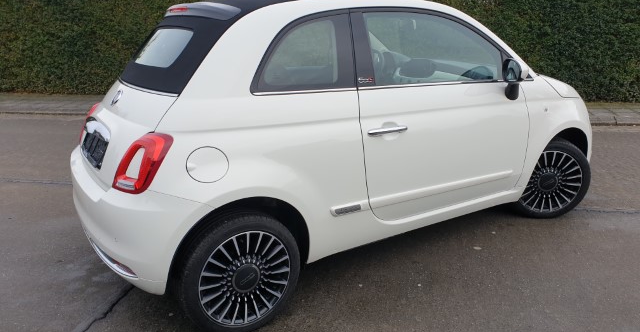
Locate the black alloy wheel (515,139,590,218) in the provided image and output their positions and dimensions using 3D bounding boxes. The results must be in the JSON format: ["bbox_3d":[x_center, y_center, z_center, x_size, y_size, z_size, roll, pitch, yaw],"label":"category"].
[{"bbox_3d":[1.545,0.087,3.315,0.580,0.580,0.200,0,16,4],"label":"black alloy wheel"}]

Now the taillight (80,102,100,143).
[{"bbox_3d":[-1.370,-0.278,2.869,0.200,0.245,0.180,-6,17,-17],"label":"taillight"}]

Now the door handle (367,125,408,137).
[{"bbox_3d":[0.324,-0.163,2.247,0.245,0.036,0.050,-11,19,-31],"label":"door handle"}]

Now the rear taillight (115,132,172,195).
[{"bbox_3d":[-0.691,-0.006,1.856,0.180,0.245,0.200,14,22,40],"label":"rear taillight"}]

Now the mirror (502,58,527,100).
[{"bbox_3d":[1.088,-0.470,2.649,0.140,0.220,0.200,-11,19,-31],"label":"mirror"}]

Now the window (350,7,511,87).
[{"bbox_3d":[0.603,-0.625,2.507,1.140,0.370,0.120,-11,19,-31],"label":"window"}]

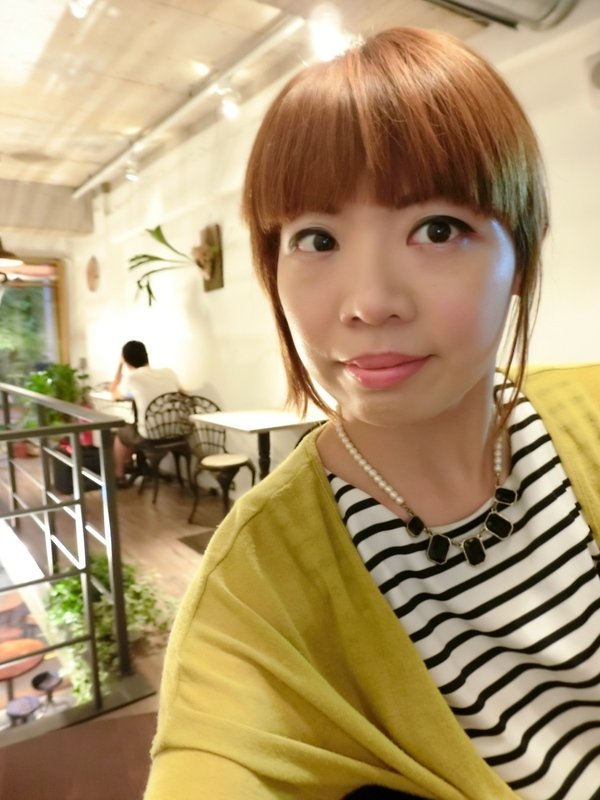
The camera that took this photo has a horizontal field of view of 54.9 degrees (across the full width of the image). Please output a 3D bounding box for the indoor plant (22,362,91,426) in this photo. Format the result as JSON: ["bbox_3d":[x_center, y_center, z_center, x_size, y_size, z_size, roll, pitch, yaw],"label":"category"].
[{"bbox_3d":[-2.318,-0.052,5.500,0.640,0.660,0.550,-4,7,-17],"label":"indoor plant"}]

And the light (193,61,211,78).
[{"bbox_3d":[-0.622,-2.088,3.650,0.120,0.110,0.120,-7,8,-35],"label":"light"}]

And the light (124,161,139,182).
[{"bbox_3d":[-1.429,-1.938,4.900,0.130,0.190,0.120,-7,8,-35],"label":"light"}]

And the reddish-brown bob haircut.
[{"bbox_3d":[0.065,-0.121,0.400,0.195,0.265,0.225,-1,7,19],"label":"reddish-brown bob haircut"}]

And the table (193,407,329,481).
[{"bbox_3d":[-0.293,0.482,3.905,0.620,0.740,0.880,-7,8,-35],"label":"table"}]

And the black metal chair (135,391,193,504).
[{"bbox_3d":[-1.087,0.364,4.620,0.420,0.860,0.470,-7,8,-35],"label":"black metal chair"}]

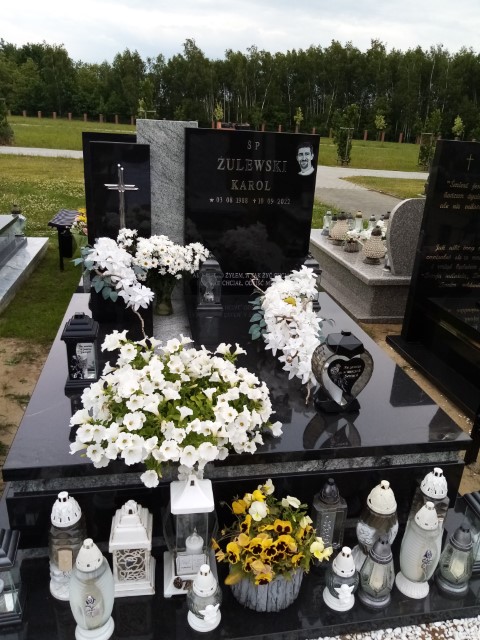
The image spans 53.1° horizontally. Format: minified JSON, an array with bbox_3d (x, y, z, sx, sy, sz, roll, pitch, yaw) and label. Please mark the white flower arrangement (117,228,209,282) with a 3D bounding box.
[{"bbox_3d":[-0.454,-0.372,2.817,0.540,0.310,0.380,0,22,-8],"label":"white flower arrangement"}]

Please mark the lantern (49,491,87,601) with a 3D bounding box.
[{"bbox_3d":[-0.513,0.654,1.424,0.115,0.355,0.115,-6,24,-22],"label":"lantern"}]

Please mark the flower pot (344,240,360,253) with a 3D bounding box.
[{"bbox_3d":[1.050,-0.704,4.497,0.143,0.112,0.143,3,22,-1],"label":"flower pot"}]

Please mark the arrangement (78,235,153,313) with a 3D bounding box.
[{"bbox_3d":[-0.620,-0.250,2.419,0.367,0.306,0.286,-1,23,-10],"label":"arrangement"}]

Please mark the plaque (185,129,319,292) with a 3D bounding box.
[{"bbox_3d":[0.051,-0.622,2.914,0.773,0.967,0.075,-1,23,-11],"label":"plaque"}]

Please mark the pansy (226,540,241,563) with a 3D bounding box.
[{"bbox_3d":[-0.019,0.662,1.375,0.046,0.060,0.025,11,3,18],"label":"pansy"}]

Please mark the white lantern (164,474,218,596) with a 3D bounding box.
[{"bbox_3d":[-0.157,0.645,1.492,0.158,0.393,0.158,0,23,-8],"label":"white lantern"}]

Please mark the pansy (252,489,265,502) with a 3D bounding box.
[{"bbox_3d":[0.056,0.532,1.458,0.028,0.042,0.042,4,17,44],"label":"pansy"}]

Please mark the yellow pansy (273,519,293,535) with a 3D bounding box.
[{"bbox_3d":[0.121,0.588,1.369,0.056,0.050,0.025,2,2,-3],"label":"yellow pansy"}]

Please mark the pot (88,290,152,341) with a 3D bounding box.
[{"bbox_3d":[-0.611,-0.064,2.478,0.286,0.204,0.255,-1,23,-10],"label":"pot"}]

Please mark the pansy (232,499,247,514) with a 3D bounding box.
[{"bbox_3d":[-0.002,0.570,1.468,0.027,0.047,0.045,4,17,-40],"label":"pansy"}]

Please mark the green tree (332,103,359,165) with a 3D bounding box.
[{"bbox_3d":[4.322,-7.603,19.694,1.020,2.373,1.020,-1,23,-10],"label":"green tree"}]

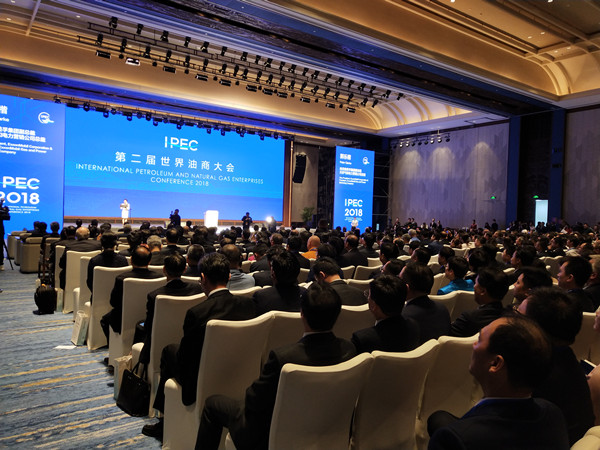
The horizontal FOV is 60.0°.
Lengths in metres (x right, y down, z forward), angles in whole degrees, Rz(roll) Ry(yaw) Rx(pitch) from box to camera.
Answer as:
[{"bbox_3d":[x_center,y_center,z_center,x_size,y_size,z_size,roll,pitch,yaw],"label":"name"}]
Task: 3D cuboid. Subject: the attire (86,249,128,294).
[{"bbox_3d":[-2.259,0.627,6.117,0.500,0.610,0.400,1,1,-35],"label":"attire"}]

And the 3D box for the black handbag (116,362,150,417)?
[{"bbox_3d":[-1.308,1.278,4.131,0.150,0.360,0.340,1,1,-39],"label":"black handbag"}]

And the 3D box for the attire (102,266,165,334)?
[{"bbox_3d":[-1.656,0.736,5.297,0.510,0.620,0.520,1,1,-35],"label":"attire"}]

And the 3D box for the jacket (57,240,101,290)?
[{"bbox_3d":[-3.429,0.579,8.183,0.520,0.640,0.410,1,1,-35],"label":"jacket"}]

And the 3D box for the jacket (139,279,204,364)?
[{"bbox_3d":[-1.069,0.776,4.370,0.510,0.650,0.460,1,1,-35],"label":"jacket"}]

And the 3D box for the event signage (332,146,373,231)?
[{"bbox_3d":[4.068,-2.393,39.550,4.160,6.750,0.250,1,1,-38],"label":"event signage"}]

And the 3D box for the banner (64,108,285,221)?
[{"bbox_3d":[-8.238,-3.741,36.921,17.700,6.670,0.250,1,1,-39],"label":"banner"}]

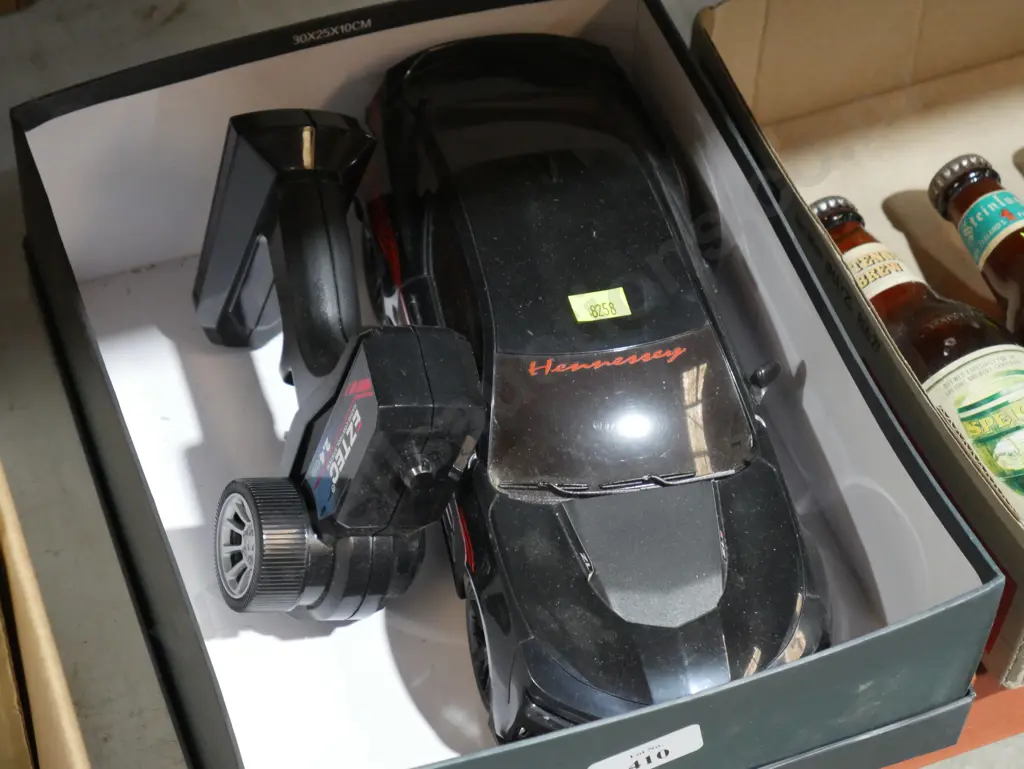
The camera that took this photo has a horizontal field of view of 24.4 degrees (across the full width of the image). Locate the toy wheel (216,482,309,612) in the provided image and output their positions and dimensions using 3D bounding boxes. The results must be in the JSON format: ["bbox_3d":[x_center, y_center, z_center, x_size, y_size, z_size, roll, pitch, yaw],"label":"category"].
[{"bbox_3d":[-0.090,0.058,0.853,0.018,0.048,0.048,2,50,-28],"label":"toy wheel"}]

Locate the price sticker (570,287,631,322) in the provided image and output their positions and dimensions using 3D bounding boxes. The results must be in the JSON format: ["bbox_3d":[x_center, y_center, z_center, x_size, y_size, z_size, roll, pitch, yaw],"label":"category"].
[{"bbox_3d":[0.032,-0.029,0.852,0.020,0.001,0.012,-10,59,-11],"label":"price sticker"}]

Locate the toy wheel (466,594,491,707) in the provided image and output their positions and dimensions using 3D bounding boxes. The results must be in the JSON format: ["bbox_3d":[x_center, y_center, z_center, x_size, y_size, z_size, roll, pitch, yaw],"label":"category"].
[{"bbox_3d":[-0.003,0.095,0.839,0.018,0.041,0.041,-11,54,-8],"label":"toy wheel"}]

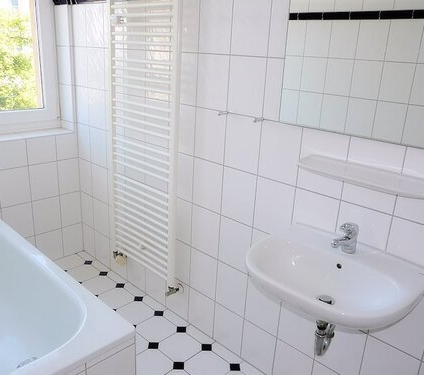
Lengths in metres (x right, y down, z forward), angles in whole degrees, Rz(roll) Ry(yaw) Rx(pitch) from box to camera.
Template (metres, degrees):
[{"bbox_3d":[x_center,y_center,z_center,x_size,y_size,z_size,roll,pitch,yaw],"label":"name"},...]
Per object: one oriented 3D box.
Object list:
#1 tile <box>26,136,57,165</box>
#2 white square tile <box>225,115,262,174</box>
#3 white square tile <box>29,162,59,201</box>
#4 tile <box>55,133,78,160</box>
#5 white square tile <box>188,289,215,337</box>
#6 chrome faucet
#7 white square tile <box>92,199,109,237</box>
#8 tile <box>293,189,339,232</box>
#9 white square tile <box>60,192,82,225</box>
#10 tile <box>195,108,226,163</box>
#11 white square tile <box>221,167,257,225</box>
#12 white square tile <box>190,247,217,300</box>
[{"bbox_3d":[-1.117,-0.242,2.651,0.015,0.168,0.191,19,25,40],"label":"tile"},{"bbox_3d":[0.140,-0.196,1.809,0.196,0.248,0.010,19,25,40],"label":"white square tile"},{"bbox_3d":[-1.127,-0.042,2.719,0.015,0.246,0.191,19,25,40],"label":"white square tile"},{"bbox_3d":[-0.995,-0.277,2.776,0.015,0.168,0.157,19,25,40],"label":"tile"},{"bbox_3d":[-0.055,0.694,2.254,0.196,0.236,0.010,19,25,40],"label":"white square tile"},{"bbox_3d":[0.467,0.181,1.399,0.052,0.114,0.150,19,25,40],"label":"chrome faucet"},{"bbox_3d":[-0.763,0.210,2.808,0.196,0.248,0.010,19,25,40],"label":"white square tile"},{"bbox_3d":[0.415,0.141,1.641,0.193,0.246,0.015,19,25,40],"label":"tile"},{"bbox_3d":[-1.018,0.159,2.923,0.015,0.246,0.157,19,25,40],"label":"white square tile"},{"bbox_3d":[-0.004,-0.246,1.936,0.196,0.248,0.010,19,25,40],"label":"tile"},{"bbox_3d":[0.128,0.041,1.892,0.193,0.246,0.015,19,25,40],"label":"white square tile"},{"bbox_3d":[-0.043,0.463,2.176,0.196,0.248,0.010,19,25,40],"label":"white square tile"}]

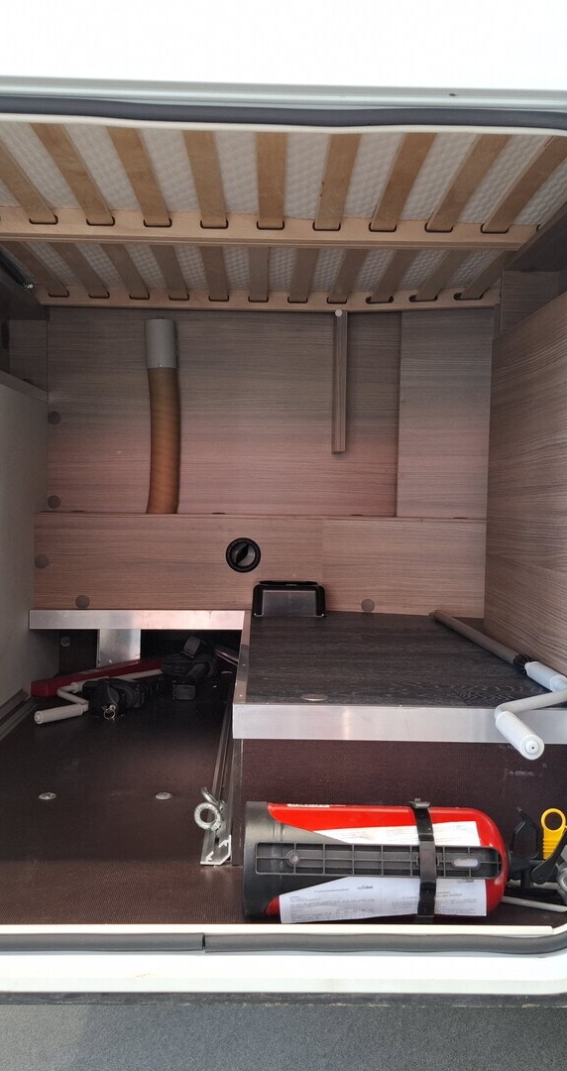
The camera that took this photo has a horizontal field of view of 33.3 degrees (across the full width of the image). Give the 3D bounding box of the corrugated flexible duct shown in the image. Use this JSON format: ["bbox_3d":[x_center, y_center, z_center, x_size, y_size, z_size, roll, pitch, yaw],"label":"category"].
[{"bbox_3d":[-0.268,-0.266,2.102,0.074,0.433,0.070,1,3,0],"label":"corrugated flexible duct"}]

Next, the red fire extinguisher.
[{"bbox_3d":[0.102,0.344,0.998,0.293,0.117,0.122,1,3,0],"label":"red fire extinguisher"}]

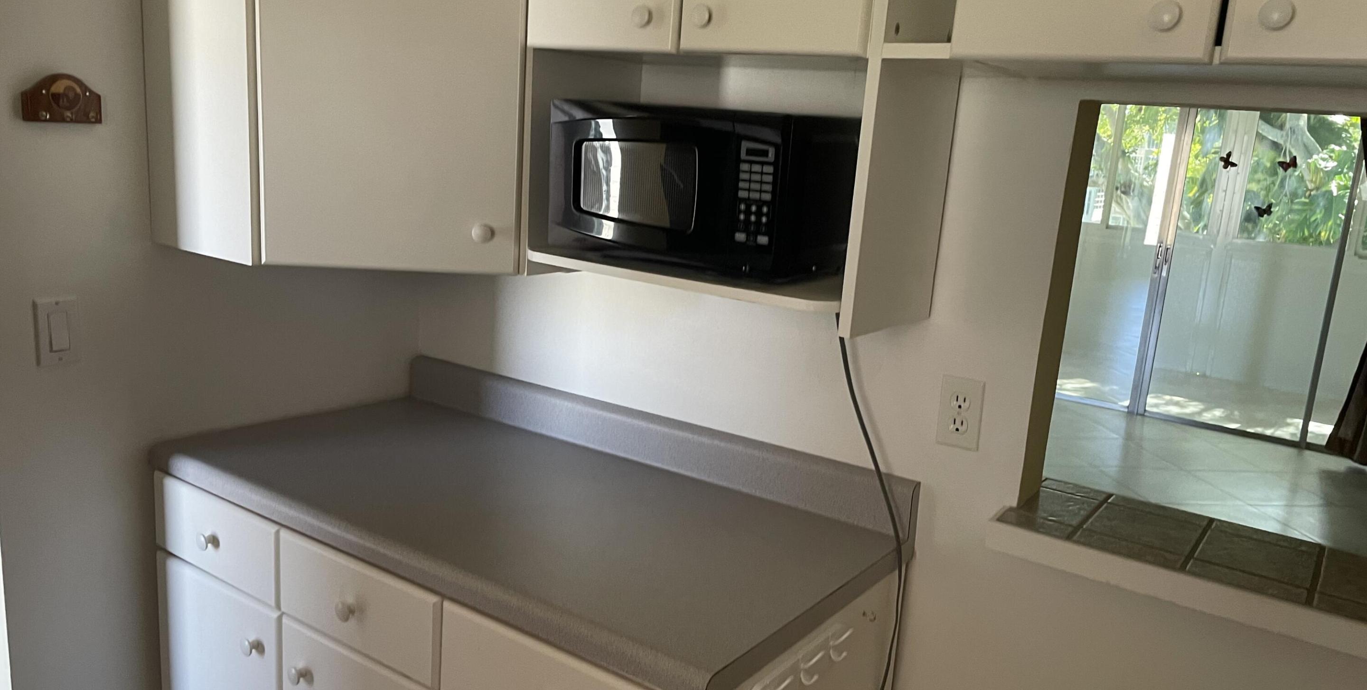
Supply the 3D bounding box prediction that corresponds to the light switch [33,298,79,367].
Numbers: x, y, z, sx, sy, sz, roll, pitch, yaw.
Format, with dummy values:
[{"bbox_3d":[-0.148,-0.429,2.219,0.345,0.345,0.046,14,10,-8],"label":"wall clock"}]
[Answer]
[{"bbox_3d":[-1.052,-0.023,1.731,0.012,0.115,0.070,12,14,33],"label":"light switch"}]

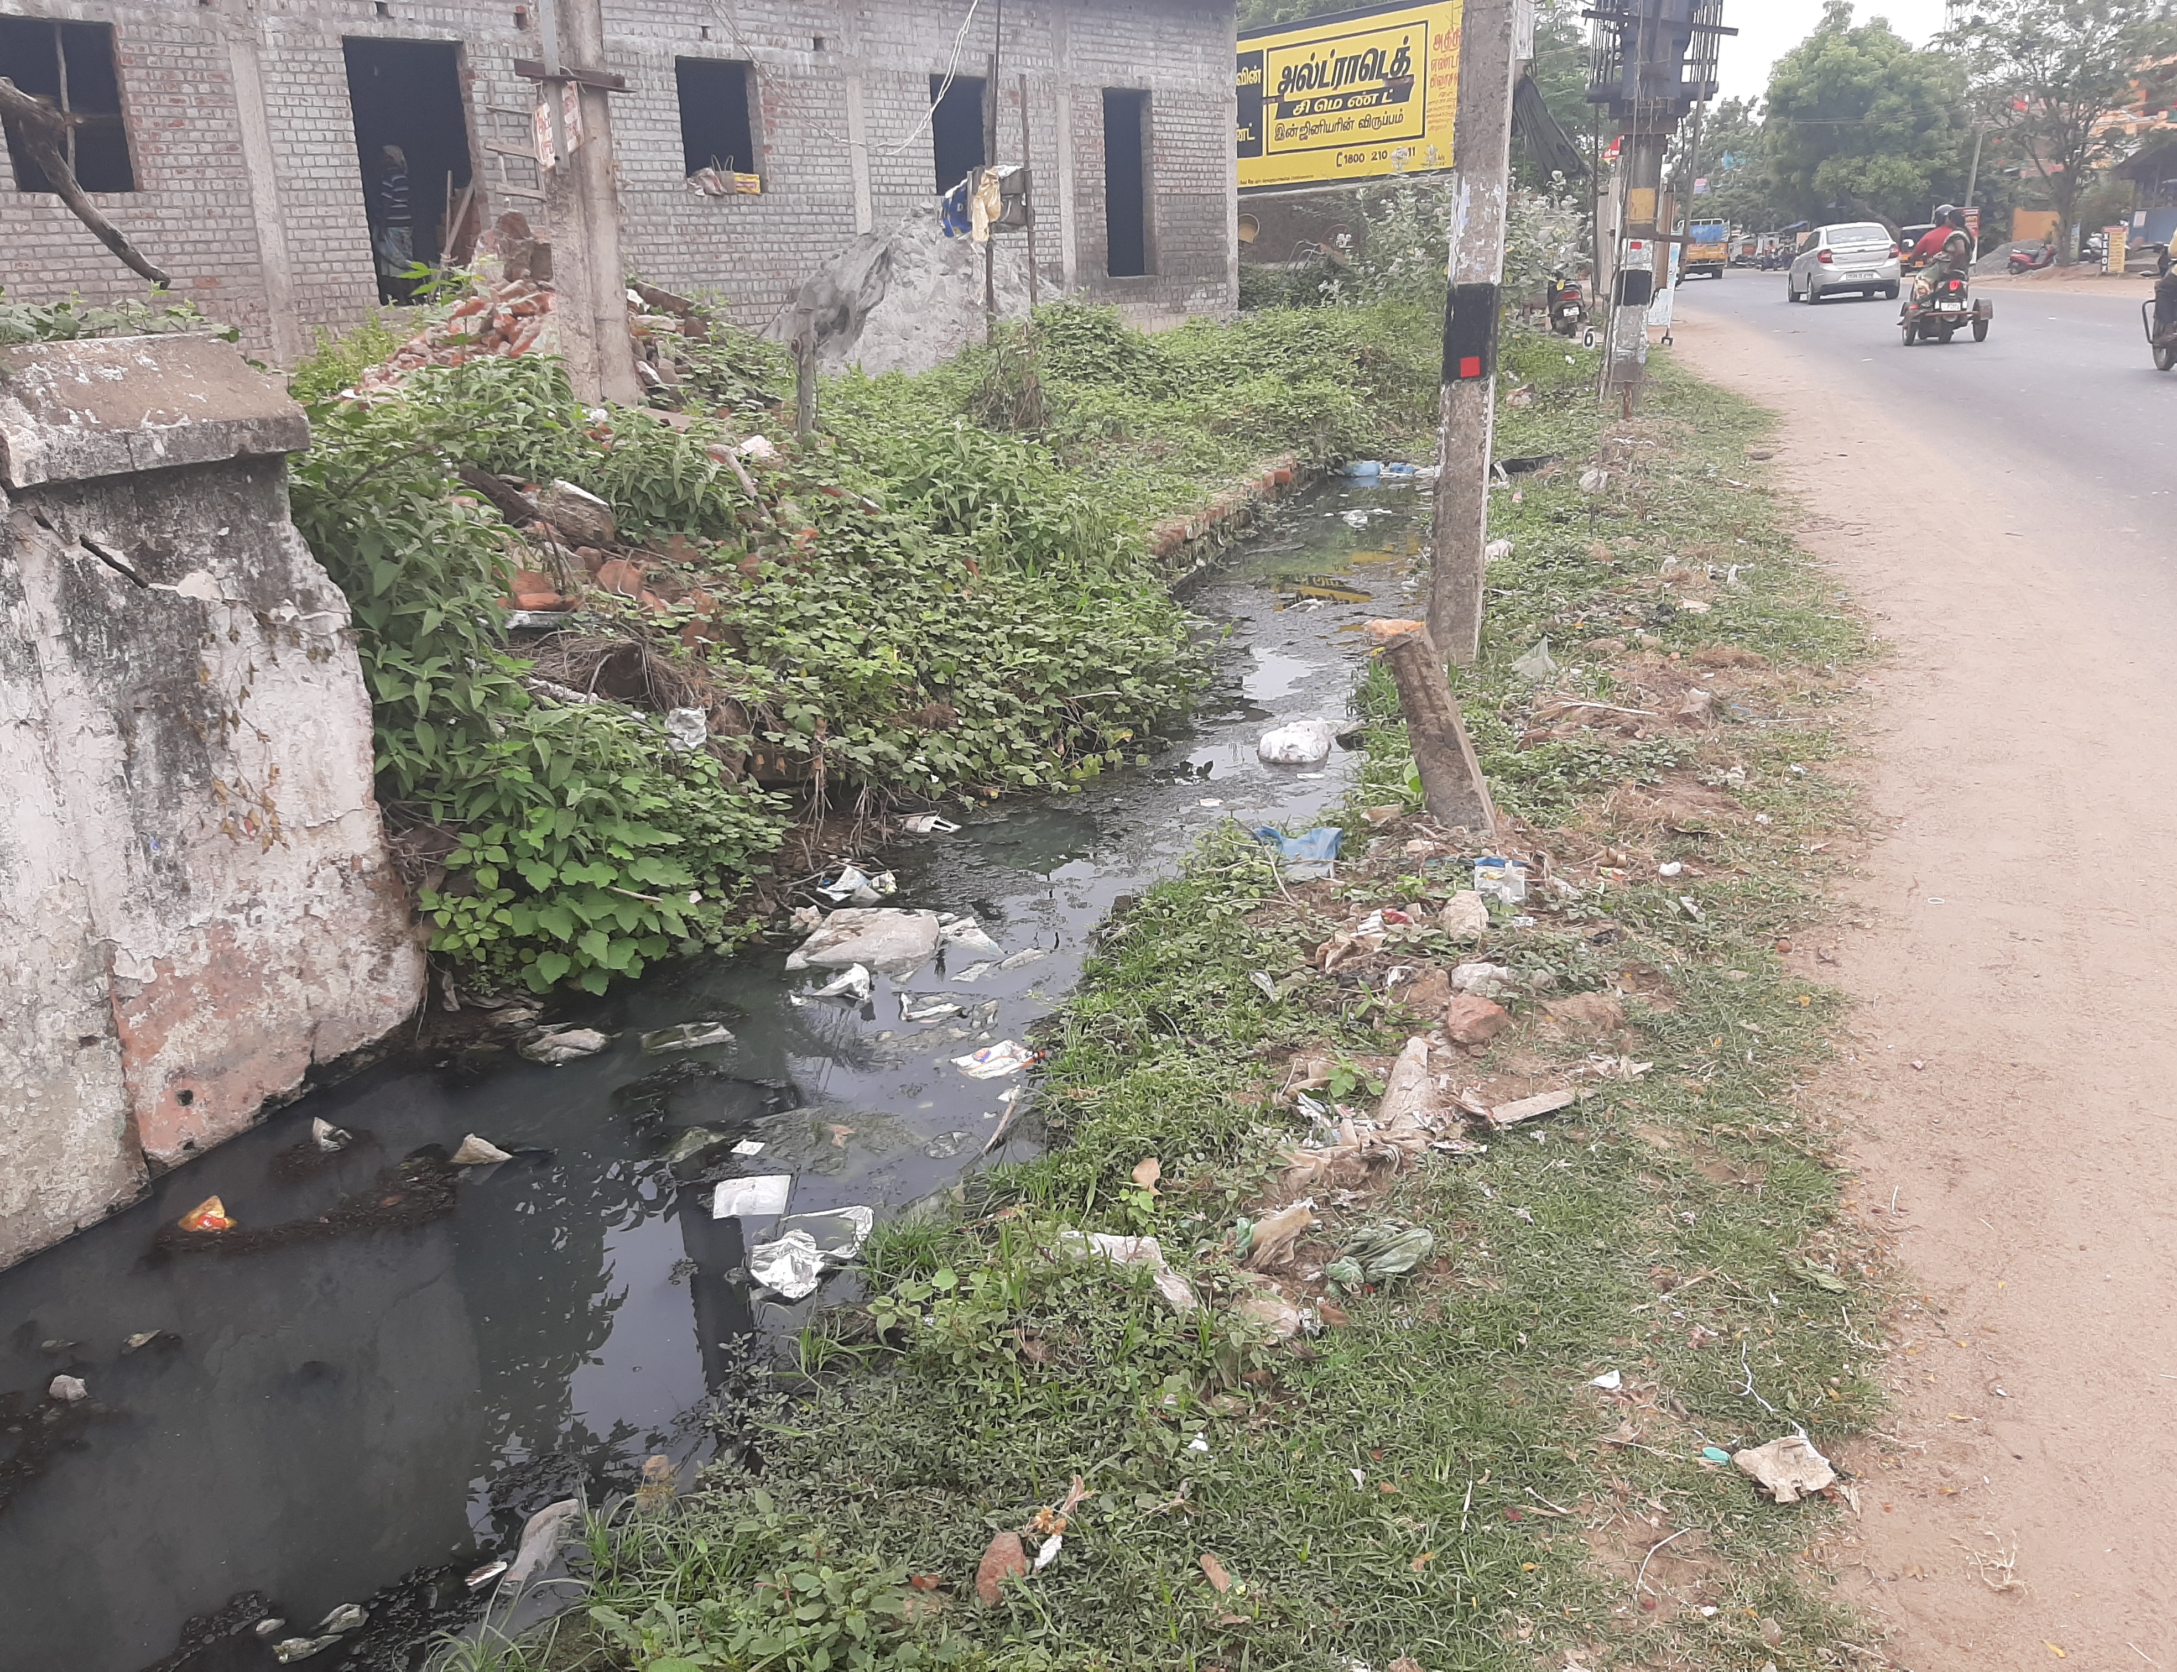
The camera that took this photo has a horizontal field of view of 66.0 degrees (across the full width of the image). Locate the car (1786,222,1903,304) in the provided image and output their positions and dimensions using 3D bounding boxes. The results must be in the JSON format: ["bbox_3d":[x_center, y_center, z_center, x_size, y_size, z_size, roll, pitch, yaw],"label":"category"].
[{"bbox_3d":[16.169,-12.242,35.775,1.700,1.520,3.995,2,19,12],"label":"car"}]

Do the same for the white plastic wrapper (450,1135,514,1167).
[{"bbox_3d":[-1.188,0.617,3.285,0.115,0.045,0.075,-2,18,0],"label":"white plastic wrapper"}]

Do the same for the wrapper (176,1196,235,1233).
[{"bbox_3d":[-1.631,0.698,3.094,0.100,0.045,0.075,-2,18,0],"label":"wrapper"}]

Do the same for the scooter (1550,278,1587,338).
[{"bbox_3d":[8.228,-9.131,28.646,0.670,1.070,1.750,1,19,9],"label":"scooter"}]

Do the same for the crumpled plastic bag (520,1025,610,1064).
[{"bbox_3d":[-1.161,0.467,3.727,0.190,0.045,0.100,-2,18,0],"label":"crumpled plastic bag"}]

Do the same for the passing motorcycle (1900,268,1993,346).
[{"bbox_3d":[9.977,-6.366,19.611,0.960,1.100,1.760,3,19,14],"label":"passing motorcycle"}]

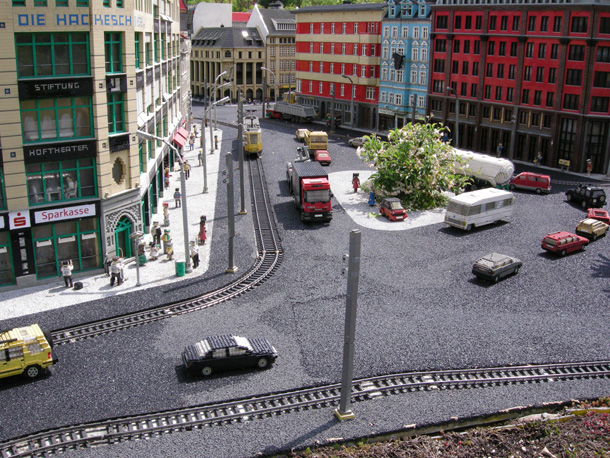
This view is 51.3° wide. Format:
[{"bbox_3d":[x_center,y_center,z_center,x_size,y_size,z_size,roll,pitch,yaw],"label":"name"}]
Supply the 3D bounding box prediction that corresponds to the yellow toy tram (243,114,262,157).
[{"bbox_3d":[-0.394,-0.686,4.747,0.117,0.180,0.800,-1,17,-6],"label":"yellow toy tram"}]

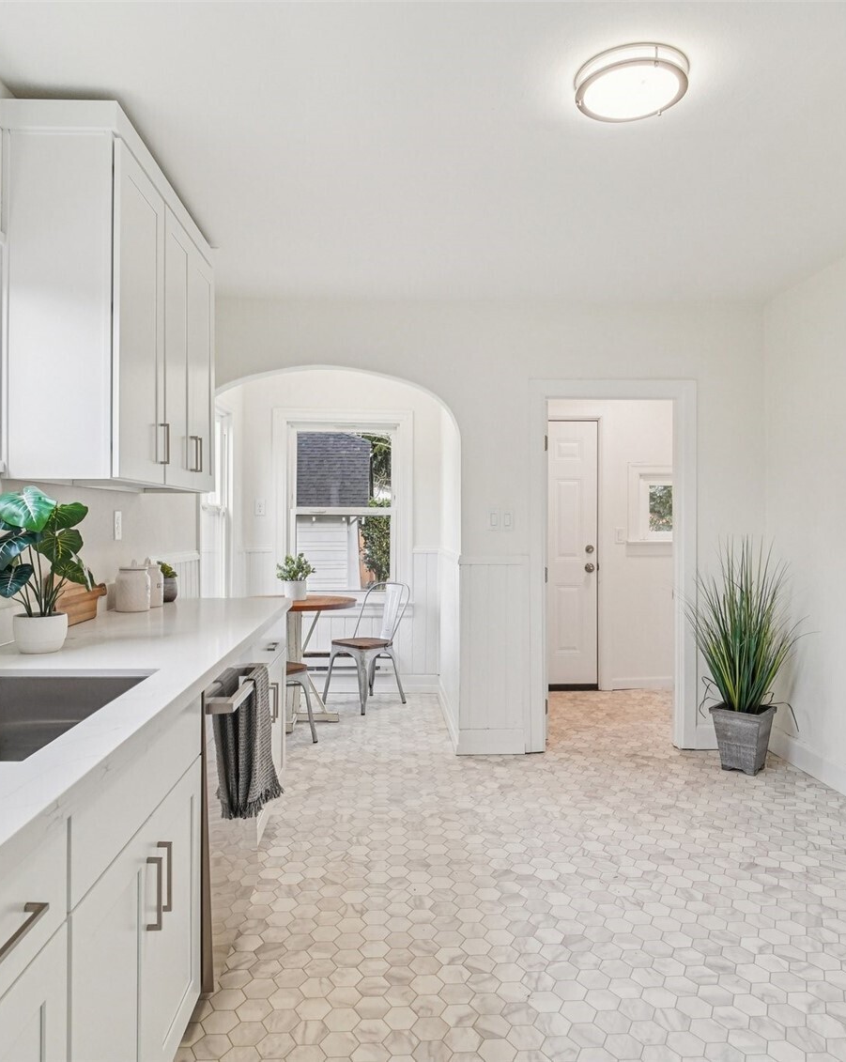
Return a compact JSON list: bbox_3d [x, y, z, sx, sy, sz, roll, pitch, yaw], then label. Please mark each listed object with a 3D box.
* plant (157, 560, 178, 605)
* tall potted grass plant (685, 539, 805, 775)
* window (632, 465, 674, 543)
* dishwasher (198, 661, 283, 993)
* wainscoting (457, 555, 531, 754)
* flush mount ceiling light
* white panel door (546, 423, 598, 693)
[{"bbox_3d":[-1.130,0.227,3.139,0.105,0.183,0.105,0,1,-3],"label":"plant"},{"bbox_3d":[1.675,0.635,3.769,0.570,1.200,0.500,0,1,-3],"label":"tall potted grass plant"},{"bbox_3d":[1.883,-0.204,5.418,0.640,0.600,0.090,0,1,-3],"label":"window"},{"bbox_3d":[-0.835,0.815,2.100,0.620,0.800,0.600,0,1,-3],"label":"dishwasher"},{"bbox_3d":[0.393,0.680,3.899,0.413,1.085,0.040,0,1,-3],"label":"wainscoting"},{"bbox_3d":[0.570,-1.223,1.930,0.308,0.075,0.308,0,1,-3],"label":"flush mount ceiling light"},{"bbox_3d":[0.955,0.169,5.393,0.770,2.000,0.050,0,1,-3],"label":"white panel door"}]

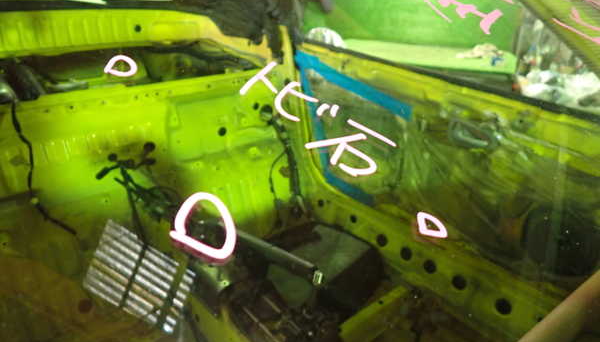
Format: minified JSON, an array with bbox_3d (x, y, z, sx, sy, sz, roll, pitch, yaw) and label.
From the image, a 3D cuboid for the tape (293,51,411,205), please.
[{"bbox_3d":[0.145,-0.120,1.305,0.040,0.435,0.480,-19,28,-32],"label":"tape"}]

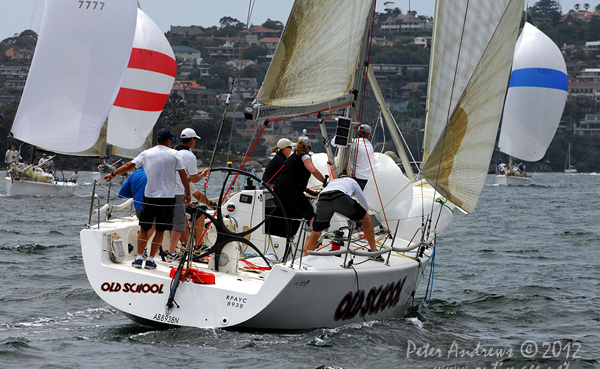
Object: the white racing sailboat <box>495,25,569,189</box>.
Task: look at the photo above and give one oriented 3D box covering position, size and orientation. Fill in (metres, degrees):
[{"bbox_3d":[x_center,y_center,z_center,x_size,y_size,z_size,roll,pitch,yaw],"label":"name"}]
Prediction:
[{"bbox_3d":[22.669,-8.155,485.000,7.000,16.800,12.000,0,0,7],"label":"white racing sailboat"}]

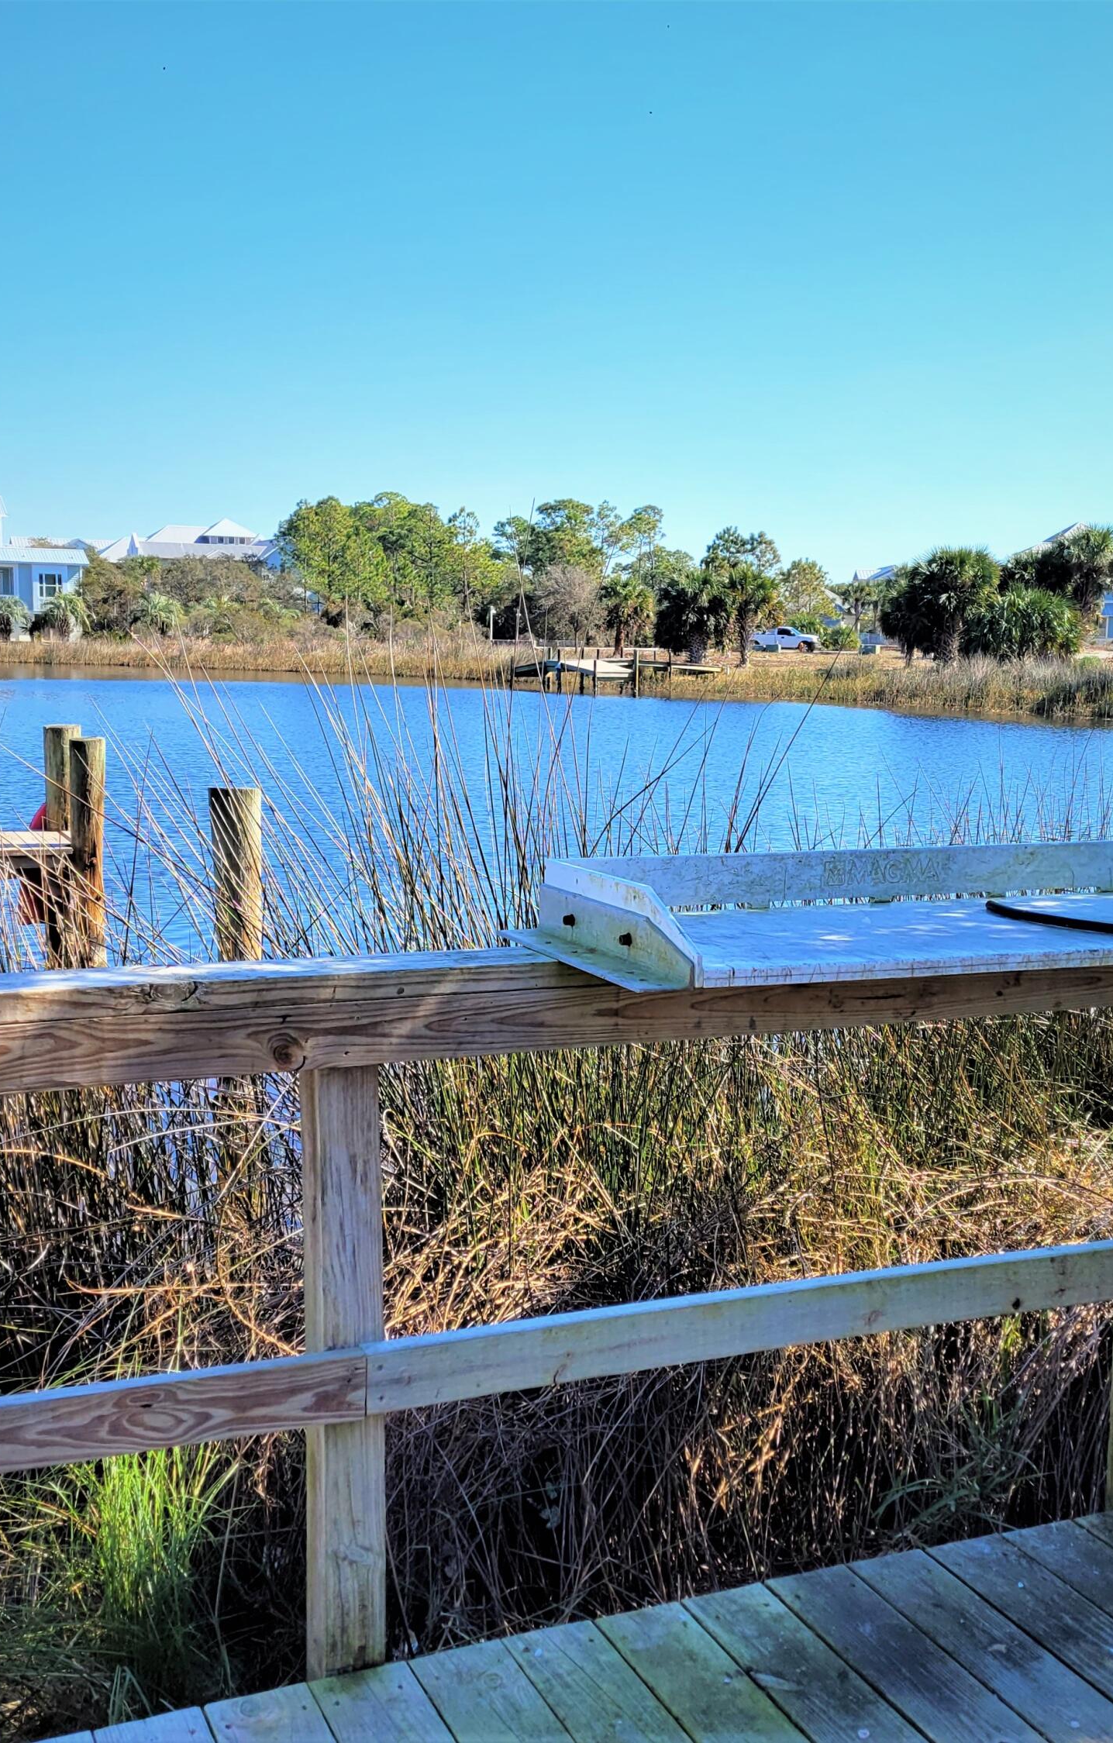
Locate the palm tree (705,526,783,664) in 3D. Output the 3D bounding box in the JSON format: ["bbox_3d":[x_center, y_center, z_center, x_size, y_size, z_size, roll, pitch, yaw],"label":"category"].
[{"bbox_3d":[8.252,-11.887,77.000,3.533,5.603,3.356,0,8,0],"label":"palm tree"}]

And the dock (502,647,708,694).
[{"bbox_3d":[1.654,-6.924,60.000,6.600,1.700,4.800,3,8,18],"label":"dock"}]

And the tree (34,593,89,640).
[{"bbox_3d":[-30.621,-15.747,108.000,3.304,3.088,3.304,0,8,0],"label":"tree"}]

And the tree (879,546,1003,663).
[{"bbox_3d":[16.685,-11.536,76.000,5.192,5.294,4.673,0,8,0],"label":"tree"}]

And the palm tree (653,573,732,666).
[{"bbox_3d":[6.399,-11.849,82.000,3.595,4.348,3.595,0,8,0],"label":"palm tree"}]

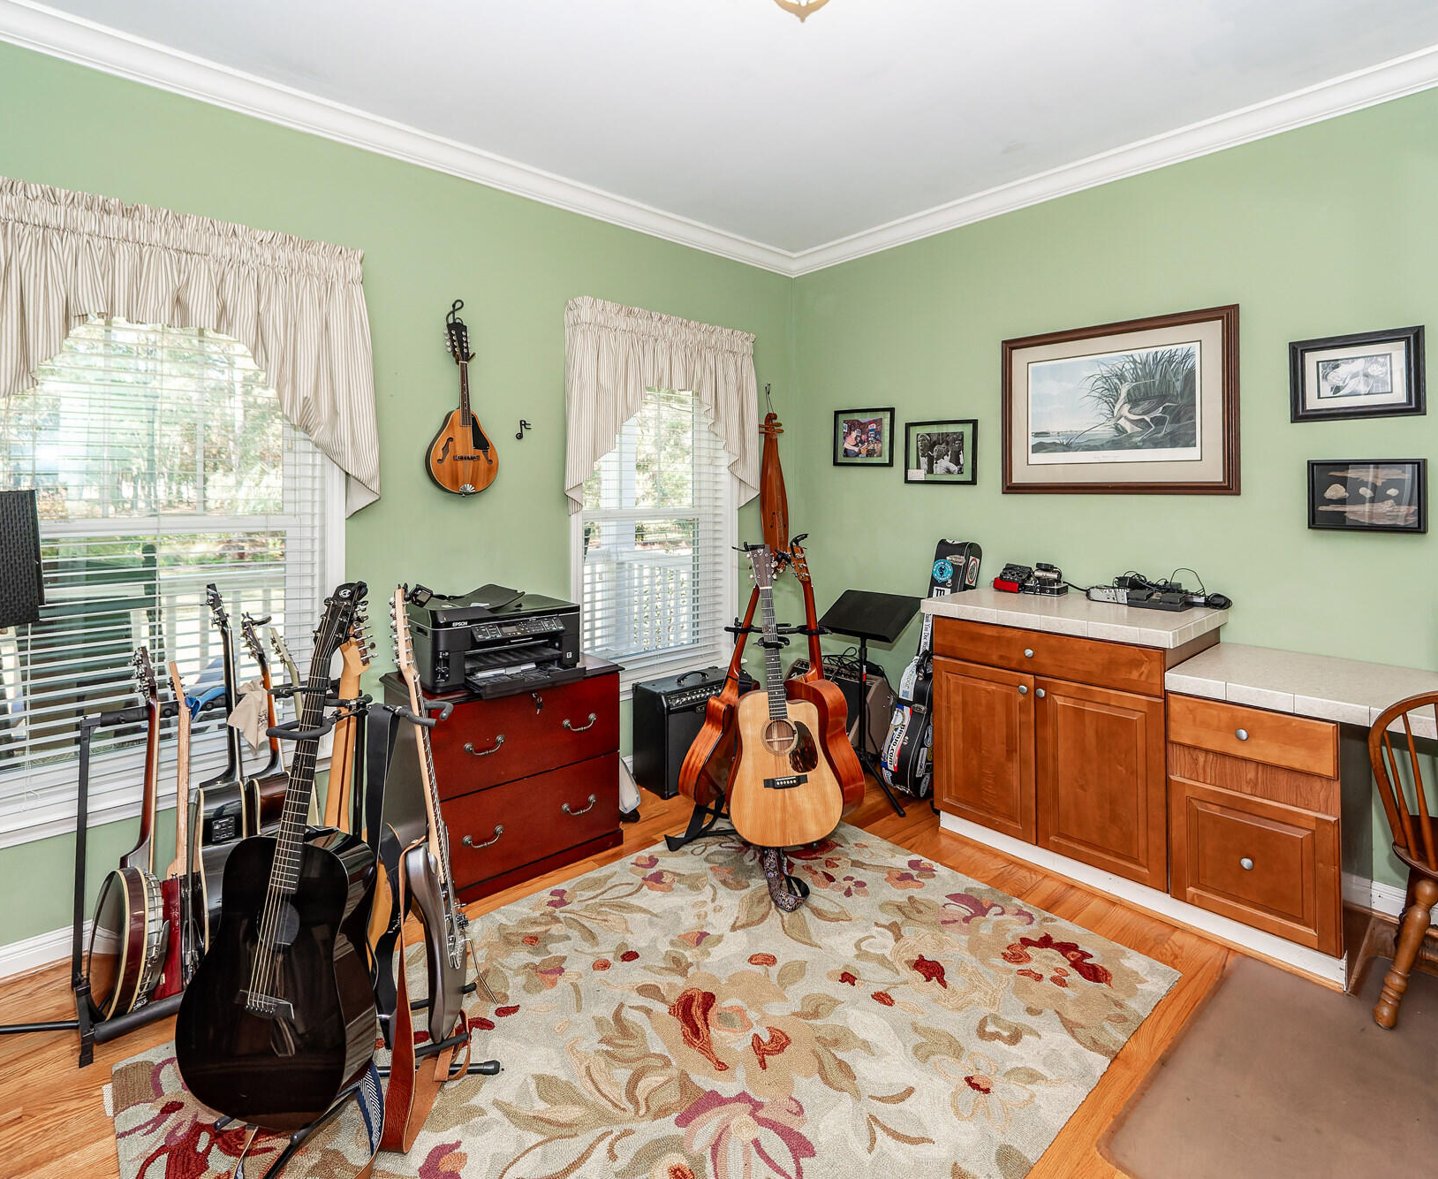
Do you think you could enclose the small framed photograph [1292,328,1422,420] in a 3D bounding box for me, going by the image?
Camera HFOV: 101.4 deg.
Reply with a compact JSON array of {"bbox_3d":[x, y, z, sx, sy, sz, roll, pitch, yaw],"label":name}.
[{"bbox_3d":[2.217,-0.740,2.055,0.029,0.296,0.327,-4,7,-42],"label":"small framed photograph"}]

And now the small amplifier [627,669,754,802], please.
[{"bbox_3d":[-0.142,0.663,2.859,0.490,0.469,0.275,-3,5,-40],"label":"small amplifier"}]

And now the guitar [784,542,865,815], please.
[{"bbox_3d":[0.332,0.345,2.357,0.117,1.040,0.398,-7,5,-38],"label":"guitar"}]

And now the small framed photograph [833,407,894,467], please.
[{"bbox_3d":[0.822,-0.854,3.332,0.025,0.319,0.380,-4,7,-42],"label":"small framed photograph"}]

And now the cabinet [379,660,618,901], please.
[{"bbox_3d":[-0.831,0.688,2.302,0.744,0.704,0.458,-4,7,-42],"label":"cabinet"}]

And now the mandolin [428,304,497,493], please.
[{"bbox_3d":[-1.060,-0.784,2.450,0.266,0.782,0.088,-4,7,-42],"label":"mandolin"}]

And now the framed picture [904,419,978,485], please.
[{"bbox_3d":[1.097,-0.681,2.925,0.385,0.316,0.020,4,5,42],"label":"framed picture"}]

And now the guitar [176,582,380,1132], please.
[{"bbox_3d":[-0.850,0.468,1.248,0.398,1.040,0.117,-4,-16,16],"label":"guitar"}]

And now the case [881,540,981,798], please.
[{"bbox_3d":[1.052,0.362,2.858,0.404,1.165,0.175,-4,7,-42],"label":"case"}]

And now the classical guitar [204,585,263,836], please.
[{"bbox_3d":[-1.388,0.507,1.644,0.112,1.051,0.388,-3,-11,-43],"label":"classical guitar"}]

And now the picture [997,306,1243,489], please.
[{"bbox_3d":[1.620,-0.746,2.446,0.839,0.683,0.031,4,5,42],"label":"picture"}]

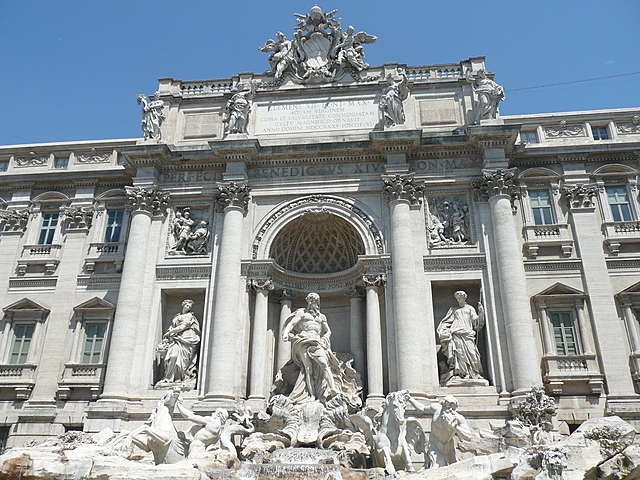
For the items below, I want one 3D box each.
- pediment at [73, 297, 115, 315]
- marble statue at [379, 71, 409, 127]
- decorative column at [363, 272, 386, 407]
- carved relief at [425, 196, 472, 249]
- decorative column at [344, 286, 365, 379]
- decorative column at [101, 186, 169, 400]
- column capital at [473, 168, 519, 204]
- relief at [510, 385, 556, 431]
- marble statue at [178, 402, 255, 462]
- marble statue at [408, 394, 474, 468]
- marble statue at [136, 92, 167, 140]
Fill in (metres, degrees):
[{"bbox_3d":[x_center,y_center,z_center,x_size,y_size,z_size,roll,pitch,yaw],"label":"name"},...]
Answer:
[{"bbox_3d":[-11.588,3.420,27.043,2.422,0.874,0.570,-2,-23,6],"label":"pediment"},{"bbox_3d":[4.058,-7.731,28.084,1.534,3.663,1.188,-2,-23,6],"label":"marble statue"},{"bbox_3d":[2.619,4.614,25.031,1.131,6.046,1.131,-2,-22,5],"label":"decorative column"},{"bbox_3d":[6.606,-0.957,26.287,2.280,2.964,0.427,-2,-23,6],"label":"carved relief"},{"bbox_3d":[1.889,5.289,26.906,1.000,6.003,1.000,-2,-22,5],"label":"decorative column"},{"bbox_3d":[-9.321,2.382,26.467,1.957,11.223,2.088,-2,-22,5],"label":"decorative column"},{"bbox_3d":[9.064,-2.718,26.703,1.914,1.783,2.088,-2,-22,5],"label":"column capital"},{"bbox_3d":[8.299,6.494,20.044,1.634,1.663,1.287,-2,-23,6],"label":"relief"},{"bbox_3d":[-3.868,6.967,18.719,2.920,2.029,1.881,-10,-25,24],"label":"marble statue"},{"bbox_3d":[4.336,6.826,19.053,2.088,2.480,1.653,3,-22,-9],"label":"marble statue"},{"bbox_3d":[-9.590,-7.015,29.431,1.832,3.247,1.188,-2,-23,6],"label":"marble statue"}]

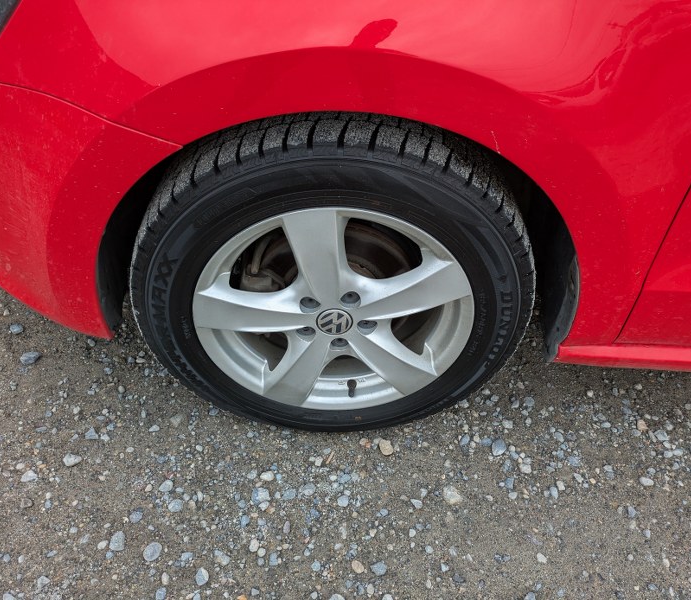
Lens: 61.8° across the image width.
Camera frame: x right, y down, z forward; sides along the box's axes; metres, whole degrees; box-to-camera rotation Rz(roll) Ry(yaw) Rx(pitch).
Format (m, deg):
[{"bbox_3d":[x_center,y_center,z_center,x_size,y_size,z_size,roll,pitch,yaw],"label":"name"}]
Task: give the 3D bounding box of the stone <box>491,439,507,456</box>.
[{"bbox_3d":[0.274,0.264,1.032,0.027,0.017,0.030,0,42,-1],"label":"stone"}]

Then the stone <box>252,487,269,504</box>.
[{"bbox_3d":[-0.140,0.322,0.950,0.029,0.016,0.026,-7,44,-11],"label":"stone"}]

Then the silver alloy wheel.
[{"bbox_3d":[-0.018,-0.010,0.910,0.412,0.412,0.150,0,42,-1],"label":"silver alloy wheel"}]

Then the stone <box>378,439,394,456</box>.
[{"bbox_3d":[0.073,0.263,1.028,0.020,0.013,0.031,-10,44,-14],"label":"stone"}]

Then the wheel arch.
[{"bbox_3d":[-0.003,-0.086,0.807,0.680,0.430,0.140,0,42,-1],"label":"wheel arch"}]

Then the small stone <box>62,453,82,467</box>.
[{"bbox_3d":[-0.466,0.273,0.985,0.028,0.014,0.022,3,43,0],"label":"small stone"}]

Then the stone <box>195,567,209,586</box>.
[{"bbox_3d":[-0.212,0.410,0.854,0.017,0.011,0.024,-1,43,-4],"label":"stone"}]

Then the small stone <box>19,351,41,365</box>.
[{"bbox_3d":[-0.624,0.115,1.145,0.036,0.017,0.026,-18,47,-21],"label":"small stone"}]

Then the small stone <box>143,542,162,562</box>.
[{"bbox_3d":[-0.294,0.385,0.882,0.024,0.017,0.028,12,43,11],"label":"small stone"}]

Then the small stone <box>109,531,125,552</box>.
[{"bbox_3d":[-0.348,0.371,0.886,0.022,0.014,0.029,-7,44,-11],"label":"small stone"}]

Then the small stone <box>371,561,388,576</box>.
[{"bbox_3d":[0.050,0.406,0.872,0.024,0.013,0.020,3,43,0],"label":"small stone"}]

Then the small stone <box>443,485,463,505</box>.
[{"bbox_3d":[0.176,0.325,0.963,0.027,0.017,0.033,-20,46,-22],"label":"small stone"}]

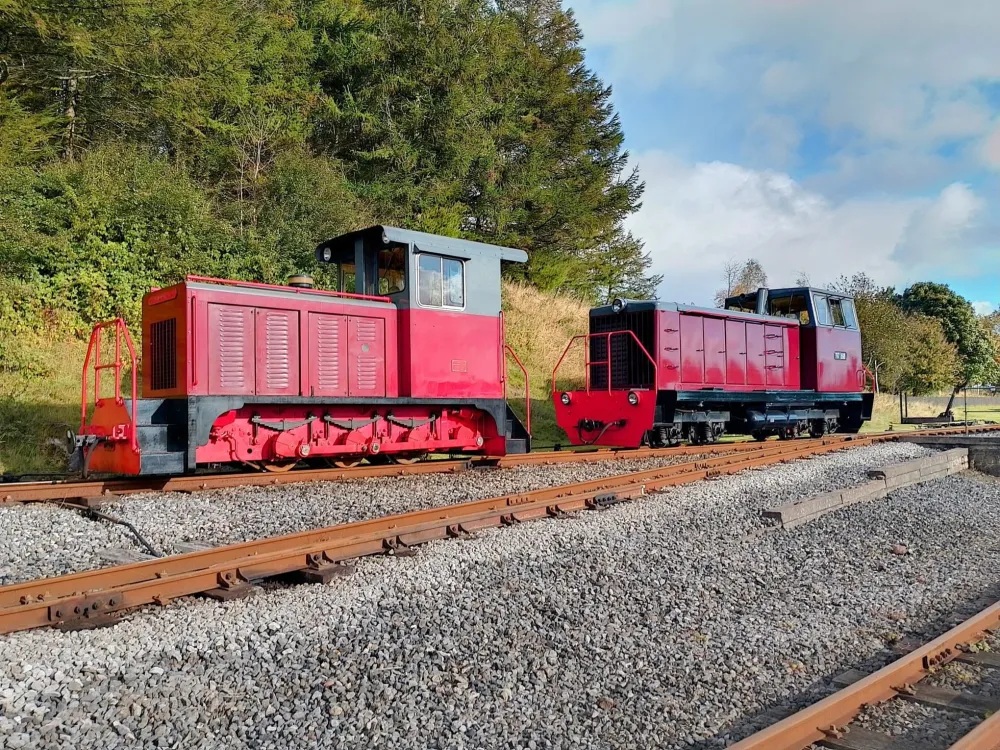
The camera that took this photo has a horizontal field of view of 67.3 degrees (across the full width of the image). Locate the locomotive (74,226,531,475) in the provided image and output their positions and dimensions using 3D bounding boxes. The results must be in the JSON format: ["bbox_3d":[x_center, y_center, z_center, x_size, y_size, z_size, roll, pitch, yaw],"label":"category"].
[{"bbox_3d":[-1.908,-0.321,8.606,5.140,2.671,1.626,2,-3,-43],"label":"locomotive"}]

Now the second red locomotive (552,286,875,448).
[{"bbox_3d":[4.164,-0.211,13.719,6.795,2.782,2.152,1,-2,-39],"label":"second red locomotive"}]

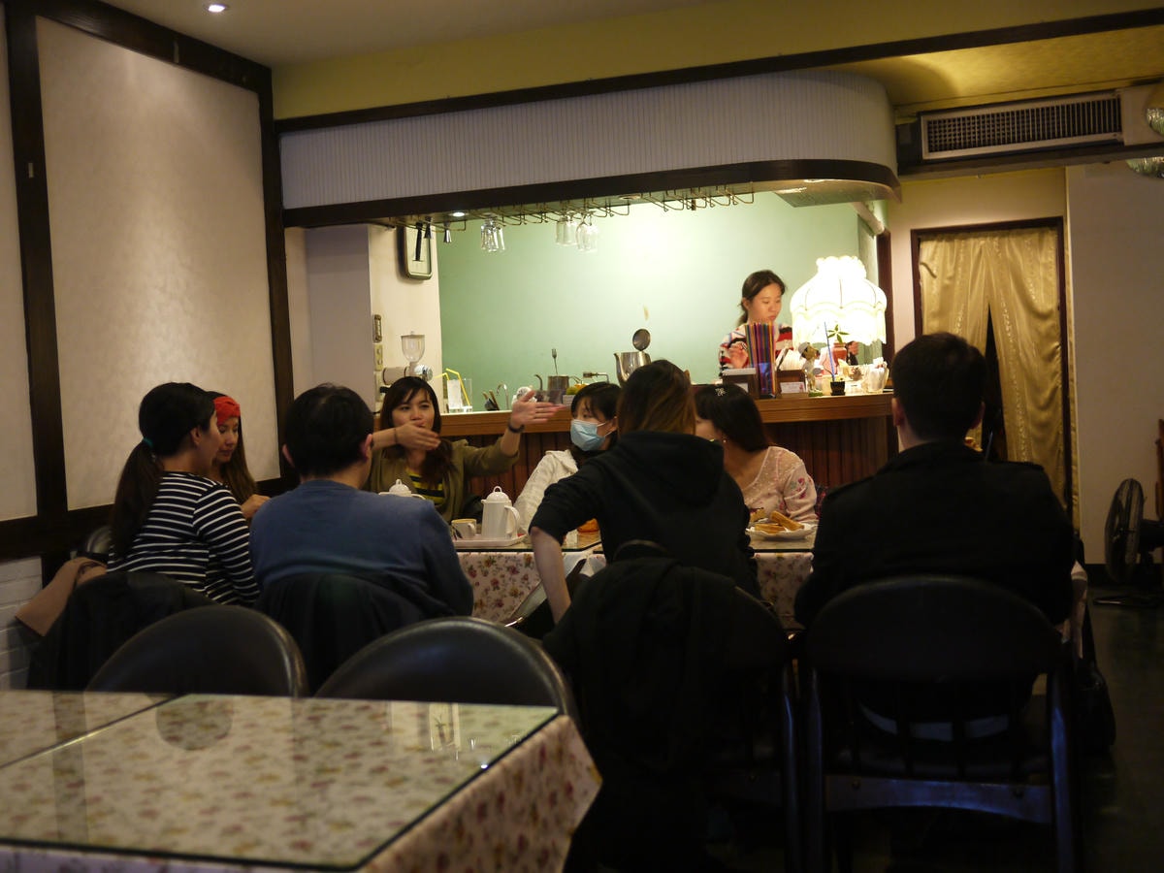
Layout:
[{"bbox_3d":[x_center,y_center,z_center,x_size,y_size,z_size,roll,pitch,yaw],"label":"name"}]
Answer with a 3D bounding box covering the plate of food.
[{"bbox_3d":[0.618,0.260,4.096,0.230,0.075,0.230,-3,2,0],"label":"plate of food"}]

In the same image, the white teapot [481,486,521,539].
[{"bbox_3d":[-0.251,0.238,4.302,0.138,0.168,0.092,-1,3,38],"label":"white teapot"}]

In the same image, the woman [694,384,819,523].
[{"bbox_3d":[0.502,0.426,4.151,0.500,1.180,0.750,-2,2,23],"label":"woman"}]

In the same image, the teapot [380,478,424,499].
[{"bbox_3d":[-0.582,0.224,4.350,0.150,0.170,0.100,-3,2,-3],"label":"teapot"}]

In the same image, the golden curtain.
[{"bbox_3d":[2.287,-0.257,7.456,0.760,1.750,0.090,-2,2,18],"label":"golden curtain"}]

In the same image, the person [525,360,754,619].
[{"bbox_3d":[0.163,0.450,3.293,0.550,1.270,0.720,-3,2,10],"label":"person"}]

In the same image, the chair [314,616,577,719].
[{"bbox_3d":[-0.291,0.747,2.269,0.530,0.800,0.540,-2,2,18],"label":"chair"}]

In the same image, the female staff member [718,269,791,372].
[{"bbox_3d":[0.793,0.133,5.477,0.450,1.630,0.360,-3,2,-14],"label":"female staff member"}]

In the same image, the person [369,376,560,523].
[{"bbox_3d":[-0.453,0.422,4.499,0.640,1.260,0.780,-3,2,7],"label":"person"}]

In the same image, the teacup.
[{"bbox_3d":[-0.351,0.277,4.032,0.075,0.056,0.095,-4,2,-38],"label":"teacup"}]

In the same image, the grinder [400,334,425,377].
[{"bbox_3d":[-0.717,-0.254,5.600,0.230,0.360,0.130,-2,2,19],"label":"grinder"}]

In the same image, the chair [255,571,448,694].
[{"bbox_3d":[-0.423,0.682,3.200,0.470,0.790,0.520,-2,2,19],"label":"chair"}]

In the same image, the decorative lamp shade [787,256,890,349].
[{"bbox_3d":[0.992,-0.528,5.212,0.380,0.340,0.380,-2,2,18],"label":"decorative lamp shade"}]

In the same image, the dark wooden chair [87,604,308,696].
[{"bbox_3d":[-0.798,0.762,2.561,0.530,0.800,0.540,-2,2,18],"label":"dark wooden chair"}]

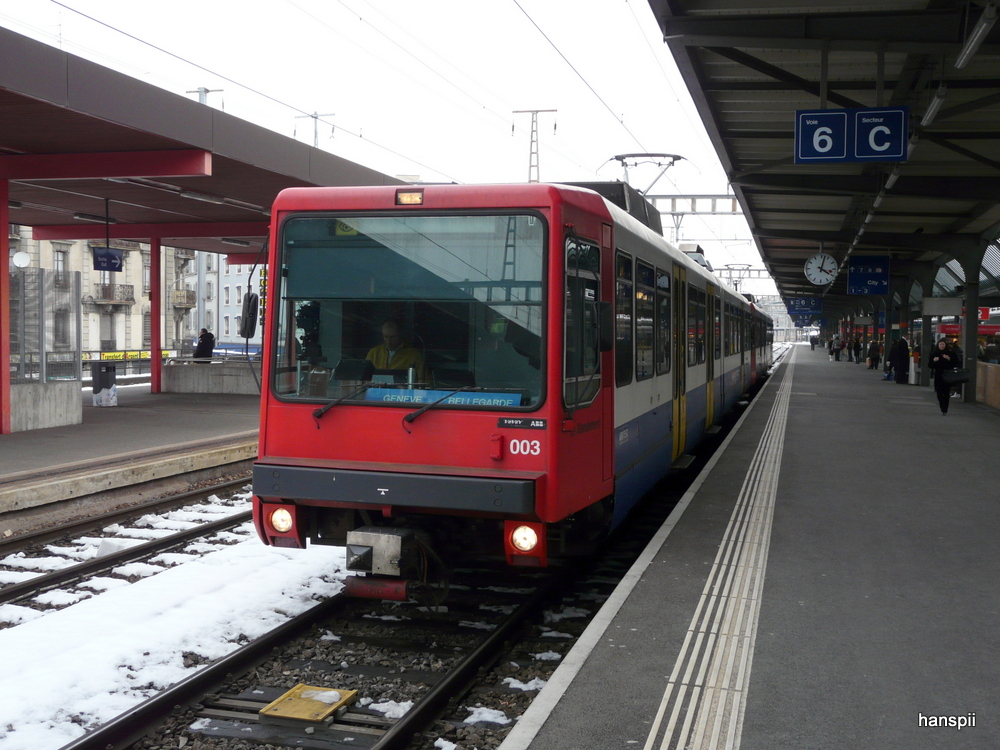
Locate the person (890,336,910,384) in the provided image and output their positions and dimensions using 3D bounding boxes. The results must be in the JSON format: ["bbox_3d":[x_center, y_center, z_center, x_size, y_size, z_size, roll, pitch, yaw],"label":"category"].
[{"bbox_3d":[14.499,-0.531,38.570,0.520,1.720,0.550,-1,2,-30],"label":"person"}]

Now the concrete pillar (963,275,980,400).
[{"bbox_3d":[12.233,-0.928,27.836,0.320,3.250,0.400,1,2,16],"label":"concrete pillar"}]

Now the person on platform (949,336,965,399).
[{"bbox_3d":[12.820,-0.196,29.972,0.450,1.640,0.500,1,2,3],"label":"person on platform"}]

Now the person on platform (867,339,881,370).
[{"bbox_3d":[20.449,-1.098,58.471,0.600,1.660,0.450,1,2,12],"label":"person on platform"}]

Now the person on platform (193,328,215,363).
[{"bbox_3d":[-9.162,-0.557,33.030,0.480,1.740,0.520,1,2,24],"label":"person on platform"}]

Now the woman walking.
[{"bbox_3d":[9.343,0.038,22.472,0.600,1.630,0.450,1,2,18],"label":"woman walking"}]

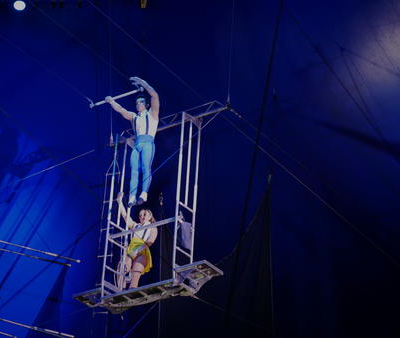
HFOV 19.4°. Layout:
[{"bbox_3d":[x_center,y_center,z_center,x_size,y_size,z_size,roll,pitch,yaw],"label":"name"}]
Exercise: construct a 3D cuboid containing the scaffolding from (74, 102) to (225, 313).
[{"bbox_3d":[-0.732,0.668,18.358,2.630,3.040,0.510,-17,-35,33],"label":"scaffolding"}]

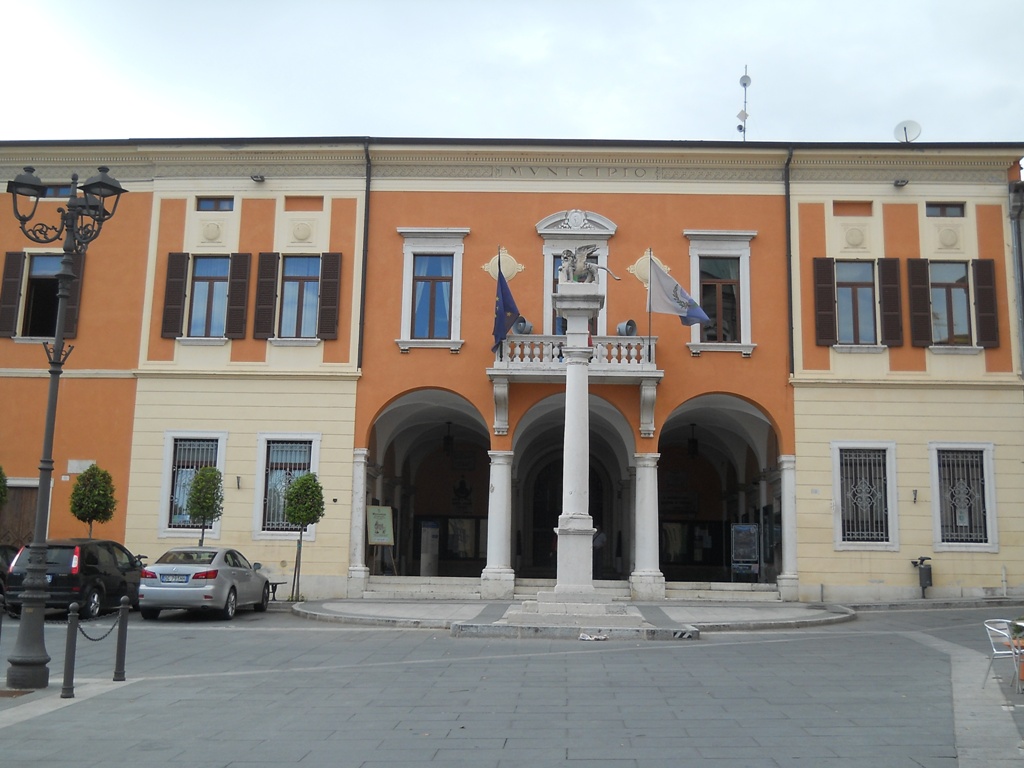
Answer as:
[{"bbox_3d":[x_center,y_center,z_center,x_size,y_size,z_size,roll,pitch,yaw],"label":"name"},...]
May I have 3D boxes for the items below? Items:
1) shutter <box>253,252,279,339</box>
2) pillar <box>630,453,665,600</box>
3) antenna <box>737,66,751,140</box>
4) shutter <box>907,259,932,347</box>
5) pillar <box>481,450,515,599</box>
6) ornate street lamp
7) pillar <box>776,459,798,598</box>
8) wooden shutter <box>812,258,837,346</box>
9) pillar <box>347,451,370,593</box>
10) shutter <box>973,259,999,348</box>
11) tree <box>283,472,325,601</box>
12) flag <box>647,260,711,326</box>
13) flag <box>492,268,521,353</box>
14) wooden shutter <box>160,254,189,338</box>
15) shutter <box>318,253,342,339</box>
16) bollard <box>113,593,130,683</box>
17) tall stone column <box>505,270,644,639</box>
[{"bbox_3d":[-6.498,-2.328,32.149,0.532,2.349,0.060,1,-11,2],"label":"shutter"},{"bbox_3d":[3.194,3.395,28.693,0.788,3.417,0.788,1,-12,3],"label":"pillar"},{"bbox_3d":[6.954,-8.352,36.415,0.430,2.620,0.380,1,-12,1],"label":"antenna"},{"bbox_3d":[10.595,-2.108,31.452,0.532,2.351,0.060,1,-11,2],"label":"shutter"},{"bbox_3d":[-0.317,3.654,31.266,0.850,3.790,0.850,1,-12,1],"label":"pillar"},{"bbox_3d":[-5.320,0.418,14.132,1.460,6.020,1.400,1,-11,2],"label":"ornate street lamp"},{"bbox_3d":[7.002,3.696,31.093,0.500,3.700,0.620,1,-12,1],"label":"pillar"},{"bbox_3d":[8.156,-2.128,31.550,0.532,2.359,0.060,1,-11,2],"label":"wooden shutter"},{"bbox_3d":[-3.833,3.580,31.186,0.573,3.817,0.550,1,-11,2],"label":"pillar"},{"bbox_3d":[12.264,-2.096,31.386,0.544,2.342,0.060,1,-11,2],"label":"shutter"},{"bbox_3d":[-5.085,3.680,29.310,0.985,3.100,0.985,1,-12,1],"label":"tree"},{"bbox_3d":[3.945,-2.182,28.699,1.495,1.694,0.350,1,-12,3],"label":"flag"},{"bbox_3d":[-0.142,-1.740,28.782,0.665,2.086,0.350,1,-12,3],"label":"flag"},{"bbox_3d":[-8.281,-2.180,29.866,0.499,2.167,0.060,1,-12,3],"label":"wooden shutter"},{"bbox_3d":[-4.458,-2.145,29.695,0.479,2.203,0.060,1,-12,3],"label":"shutter"},{"bbox_3d":[-4.503,2.939,14.038,0.140,0.960,0.140,1,-11,2],"label":"bollard"},{"bbox_3d":[1.143,1.217,21.486,2.206,6.016,2.206,1,-12,3],"label":"tall stone column"}]

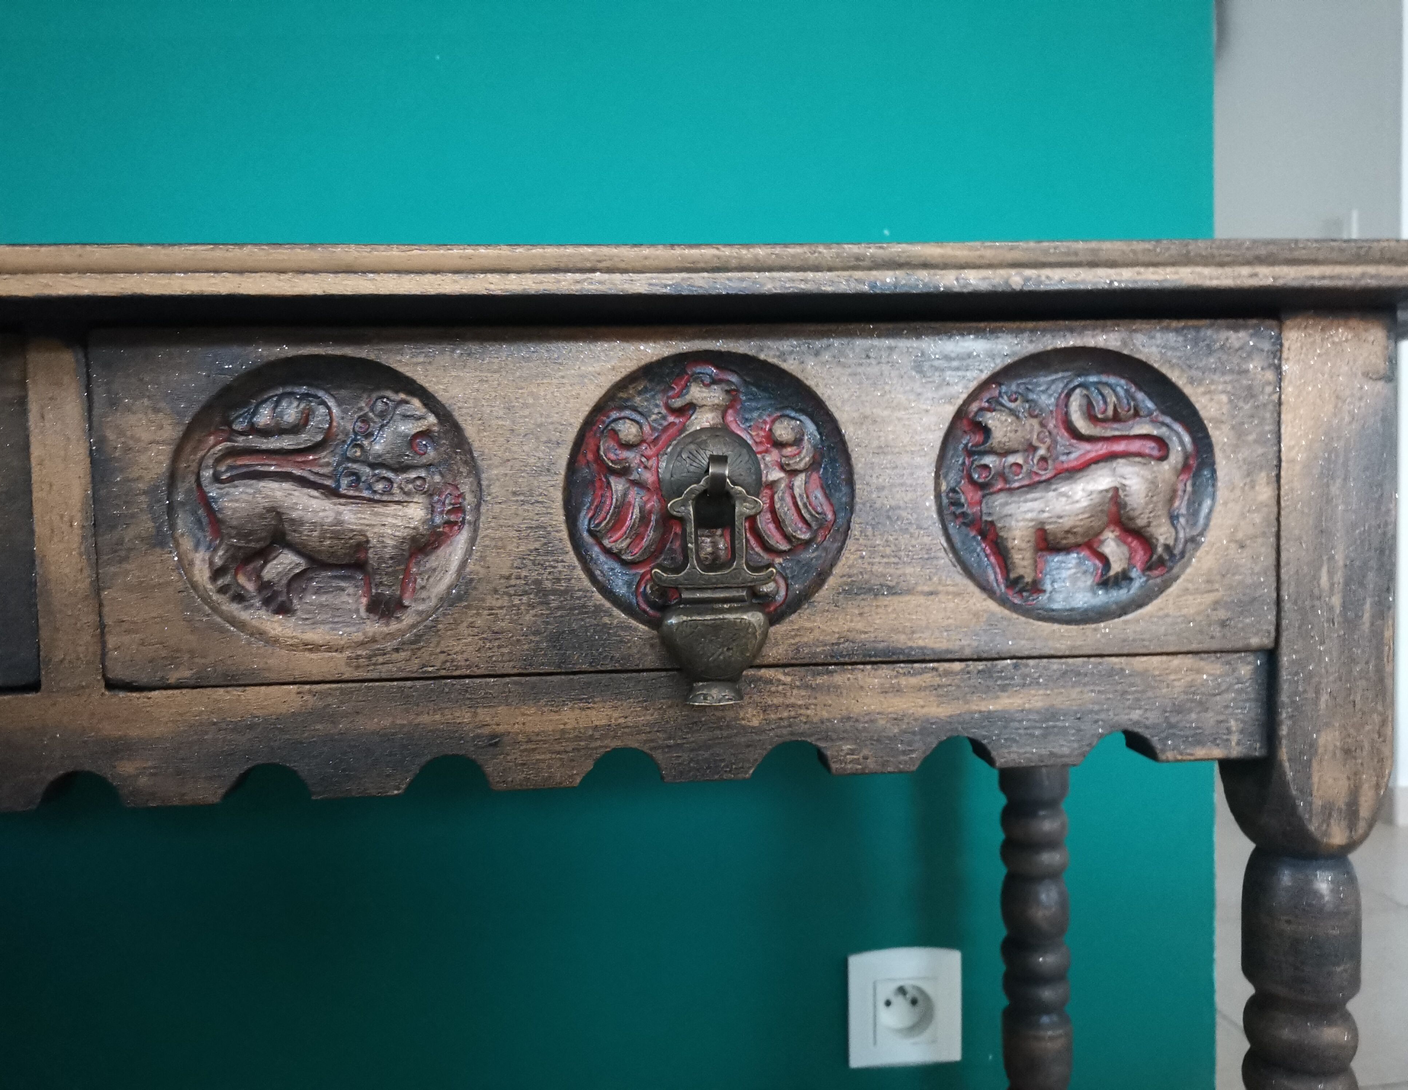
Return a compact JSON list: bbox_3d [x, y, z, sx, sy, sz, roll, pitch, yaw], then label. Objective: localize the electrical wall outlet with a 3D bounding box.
[{"bbox_3d":[0.141,0.324,0.772,0.080,0.084,0.012,-1,3,-4],"label":"electrical wall outlet"}]

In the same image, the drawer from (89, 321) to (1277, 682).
[{"bbox_3d":[-0.008,-0.023,0.511,0.403,0.117,0.280,-1,3,-4],"label":"drawer"}]

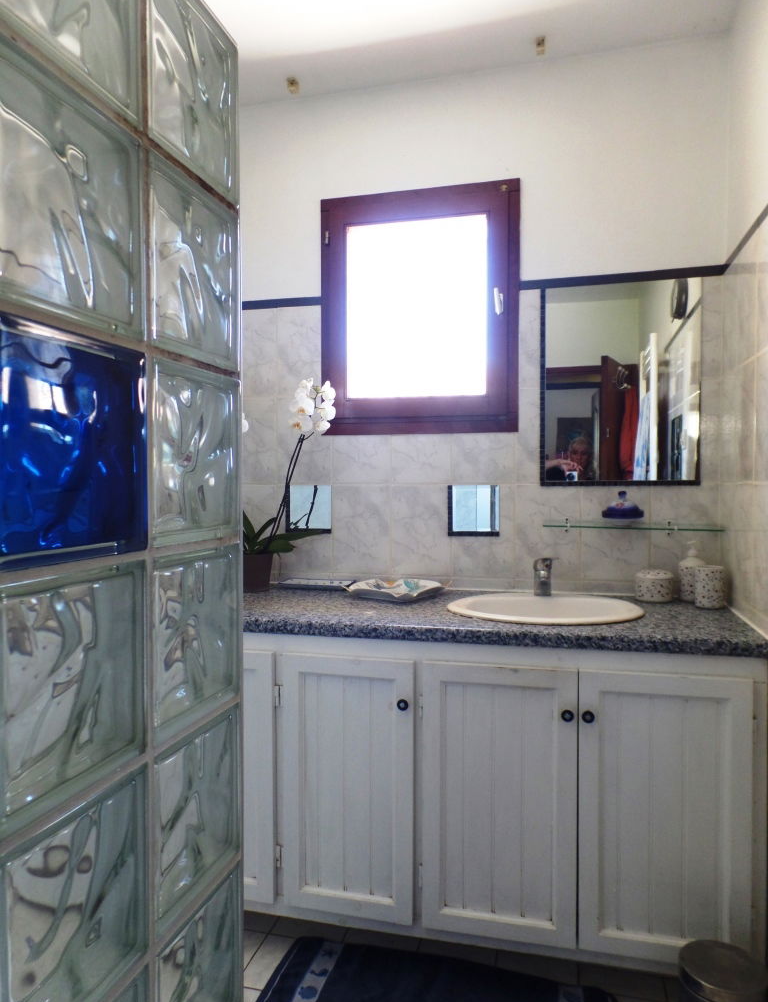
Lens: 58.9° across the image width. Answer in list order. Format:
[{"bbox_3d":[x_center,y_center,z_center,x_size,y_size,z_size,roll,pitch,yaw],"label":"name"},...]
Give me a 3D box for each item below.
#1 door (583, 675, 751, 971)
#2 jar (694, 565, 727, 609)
[{"bbox_3d":[0.628,0.705,1.526,0.364,0.638,0.021,0,1,14],"label":"door"},{"bbox_3d":[0.904,0.239,1.889,0.077,0.110,0.077,0,1,14],"label":"jar"}]

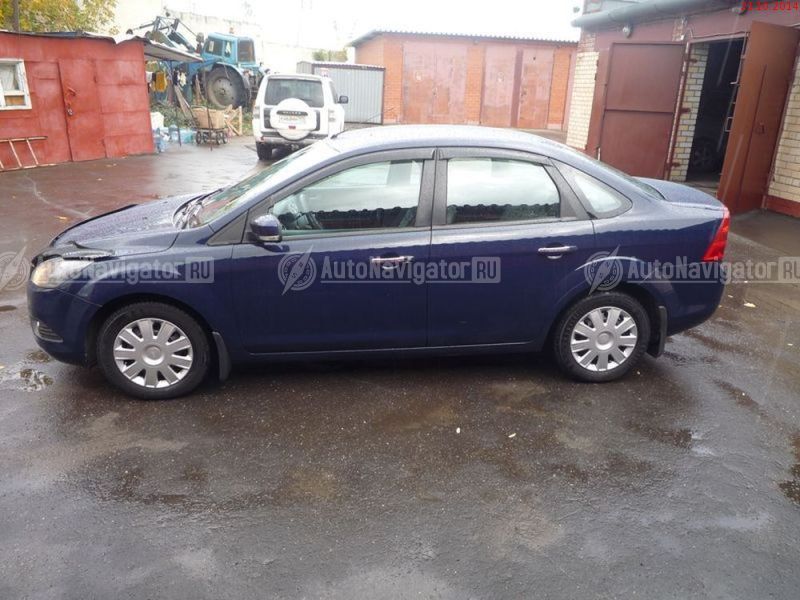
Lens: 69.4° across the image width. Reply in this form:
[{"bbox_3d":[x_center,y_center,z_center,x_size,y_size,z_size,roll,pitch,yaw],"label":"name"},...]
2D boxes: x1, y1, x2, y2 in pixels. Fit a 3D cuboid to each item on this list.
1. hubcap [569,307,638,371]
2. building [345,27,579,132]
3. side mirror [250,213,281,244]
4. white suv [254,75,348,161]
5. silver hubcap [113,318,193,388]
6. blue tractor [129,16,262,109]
[{"bbox_3d":[1.248,0.234,3.550,0.430,0.430,0.060,-1,21,-7],"label":"hubcap"},{"bbox_3d":[3.064,-9.998,26.364,10.000,3.360,6.600,-4,22,-14],"label":"building"},{"bbox_3d":[-0.694,-0.376,3.014,0.155,0.165,0.220,-1,21,-7],"label":"side mirror"},{"bbox_3d":[-2.346,-4.597,14.209,1.900,1.870,4.850,0,21,-4],"label":"white suv"},{"bbox_3d":[-1.373,0.292,3.239,0.430,0.430,0.060,-1,21,-6],"label":"silver hubcap"},{"bbox_3d":[-7.510,-8.827,21.783,4.900,3.000,2.000,13,23,15],"label":"blue tractor"}]

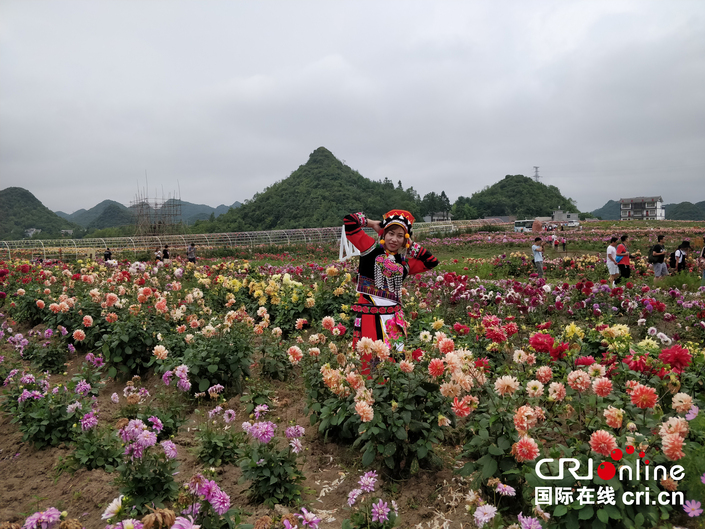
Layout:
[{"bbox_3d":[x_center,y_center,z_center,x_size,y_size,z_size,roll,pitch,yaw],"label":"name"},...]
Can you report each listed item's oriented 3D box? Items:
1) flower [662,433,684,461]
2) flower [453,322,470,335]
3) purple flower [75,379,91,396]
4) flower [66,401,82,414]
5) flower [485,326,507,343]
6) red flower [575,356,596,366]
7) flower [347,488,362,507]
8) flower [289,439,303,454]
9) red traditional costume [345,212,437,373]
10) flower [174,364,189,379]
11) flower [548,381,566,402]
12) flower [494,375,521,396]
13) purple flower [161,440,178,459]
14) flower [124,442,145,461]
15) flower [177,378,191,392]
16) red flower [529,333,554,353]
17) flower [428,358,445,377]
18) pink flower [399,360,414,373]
[{"bbox_3d":[1.302,0.737,1.980,0.105,0.115,0.080,0,0,-6],"label":"flower"},{"bbox_3d":[0.818,0.480,3.650,0.127,0.093,0.090,1,3,13],"label":"flower"},{"bbox_3d":[-1.961,0.893,3.550,0.116,0.131,0.111,-2,5,-29],"label":"purple flower"},{"bbox_3d":[-1.903,0.982,3.350,0.106,0.086,0.075,-2,4,-30],"label":"flower"},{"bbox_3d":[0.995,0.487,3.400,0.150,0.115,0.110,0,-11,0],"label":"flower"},{"bbox_3d":[1.382,0.575,2.900,0.130,0.065,0.115,0,-6,0],"label":"red flower"},{"bbox_3d":[0.009,1.025,2.150,0.050,0.085,0.085,22,-8,-32],"label":"flower"},{"bbox_3d":[-0.300,0.968,2.600,0.085,0.088,0.055,-2,-5,-28],"label":"flower"},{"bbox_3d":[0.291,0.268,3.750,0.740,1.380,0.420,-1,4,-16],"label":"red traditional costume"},{"bbox_3d":[-1.294,0.810,3.700,0.106,0.106,0.085,0,3,0],"label":"flower"},{"bbox_3d":[1.111,0.694,2.650,0.092,0.108,0.098,-3,5,-32],"label":"flower"},{"bbox_3d":[0.808,0.634,2.550,0.130,0.110,0.095,1,3,18],"label":"flower"},{"bbox_3d":[-0.989,1.004,2.650,0.075,0.100,0.087,2,3,29],"label":"purple flower"},{"bbox_3d":[-1.183,1.015,2.650,0.111,0.089,0.085,-1,3,-24],"label":"flower"},{"bbox_3d":[-1.296,0.928,3.750,0.107,0.107,0.091,-1,4,-19],"label":"flower"},{"bbox_3d":[1.256,0.519,3.250,0.173,0.133,0.132,0,3,0],"label":"red flower"},{"bbox_3d":[0.541,0.664,3.150,0.108,0.112,0.075,0,0,-6],"label":"flower"},{"bbox_3d":[0.342,0.647,3.100,0.101,0.076,0.067,0,3,0],"label":"pink flower"}]

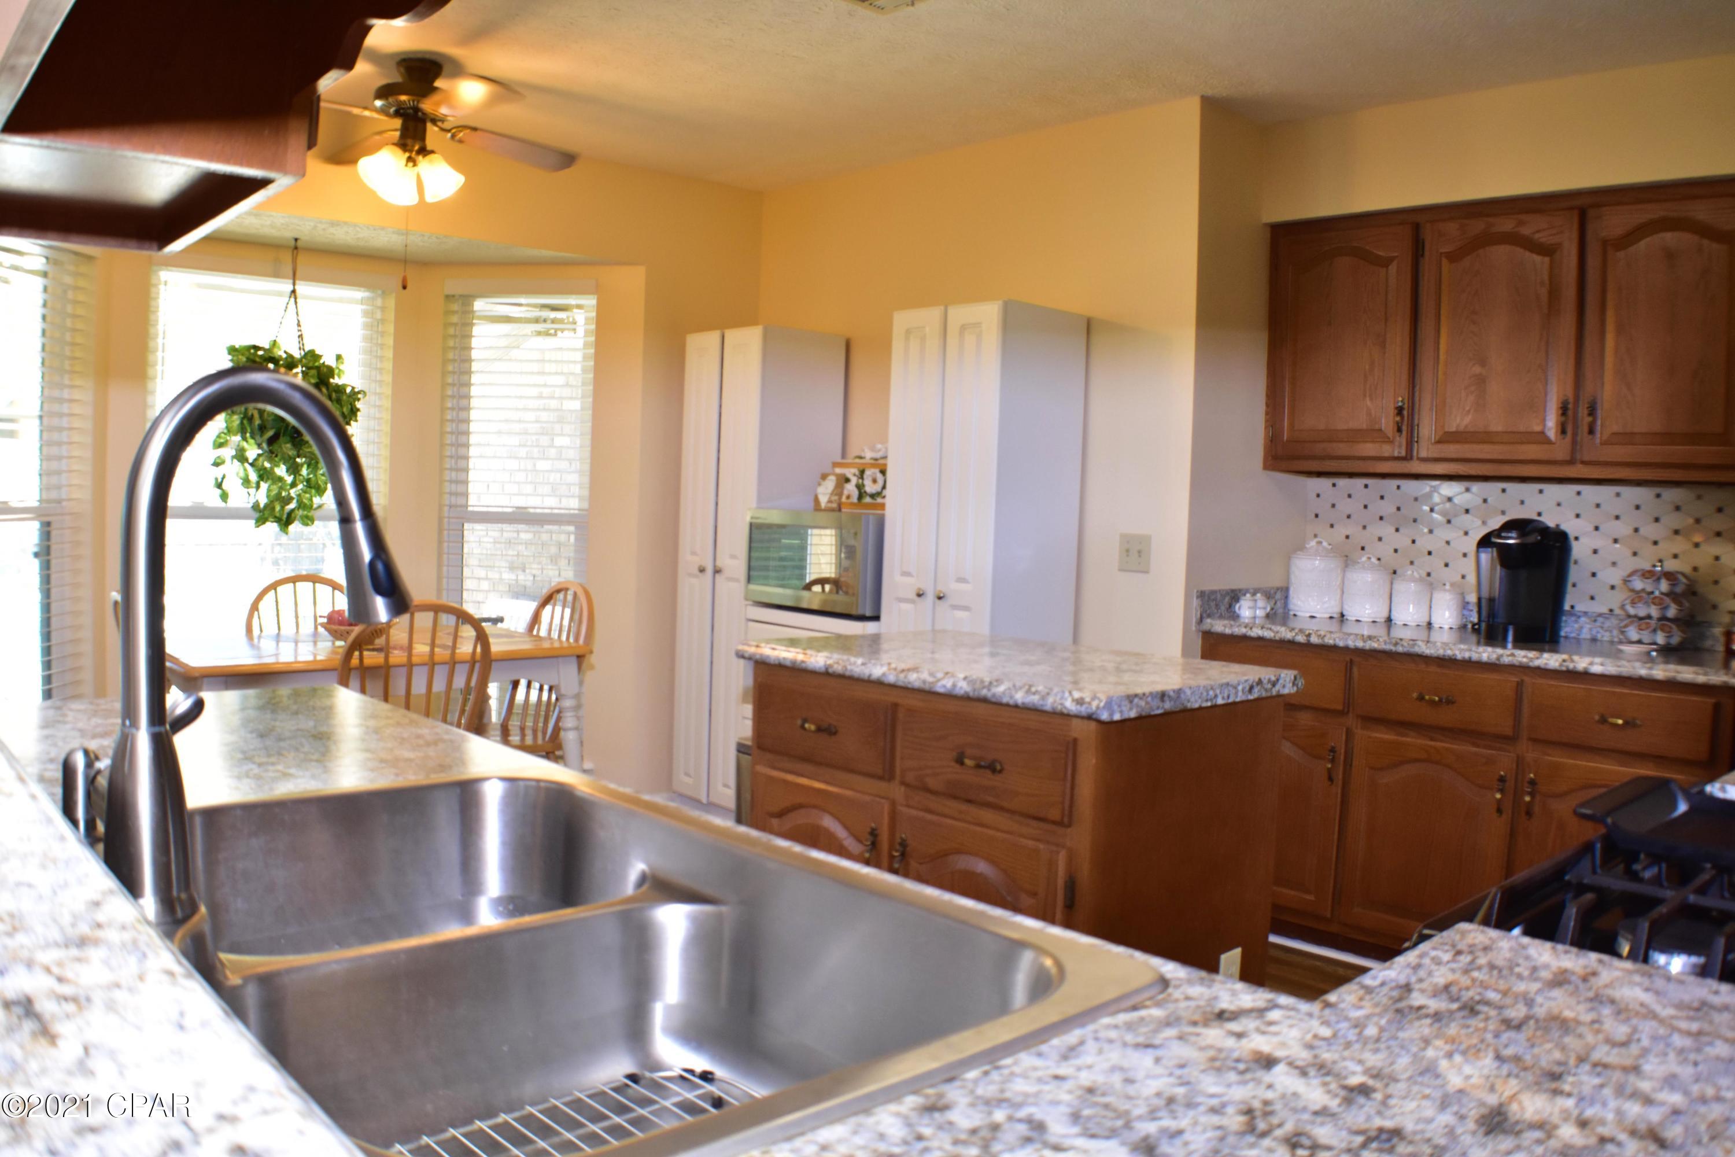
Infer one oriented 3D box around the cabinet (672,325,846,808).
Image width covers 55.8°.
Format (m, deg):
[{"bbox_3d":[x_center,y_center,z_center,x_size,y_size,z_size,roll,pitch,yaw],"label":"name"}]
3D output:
[{"bbox_3d":[-0.418,-0.009,6.250,0.391,1.823,0.493,-1,4,-41],"label":"cabinet"}]

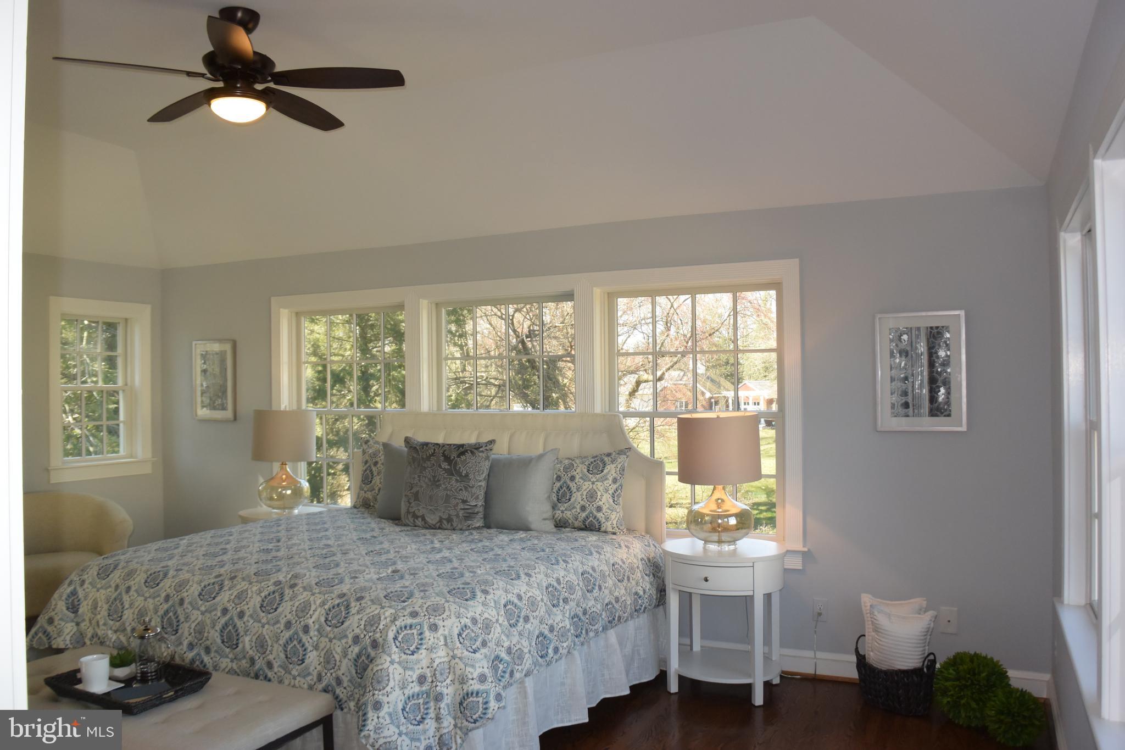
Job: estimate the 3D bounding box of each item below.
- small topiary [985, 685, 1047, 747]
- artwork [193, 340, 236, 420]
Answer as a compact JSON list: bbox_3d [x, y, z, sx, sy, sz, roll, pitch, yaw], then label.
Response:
[{"bbox_3d":[1.898,1.428,3.536,0.235,0.230,0.235,-1,-1,25],"label":"small topiary"},{"bbox_3d":[-2.487,0.040,6.033,0.395,0.565,0.030,-1,0,25],"label":"artwork"}]

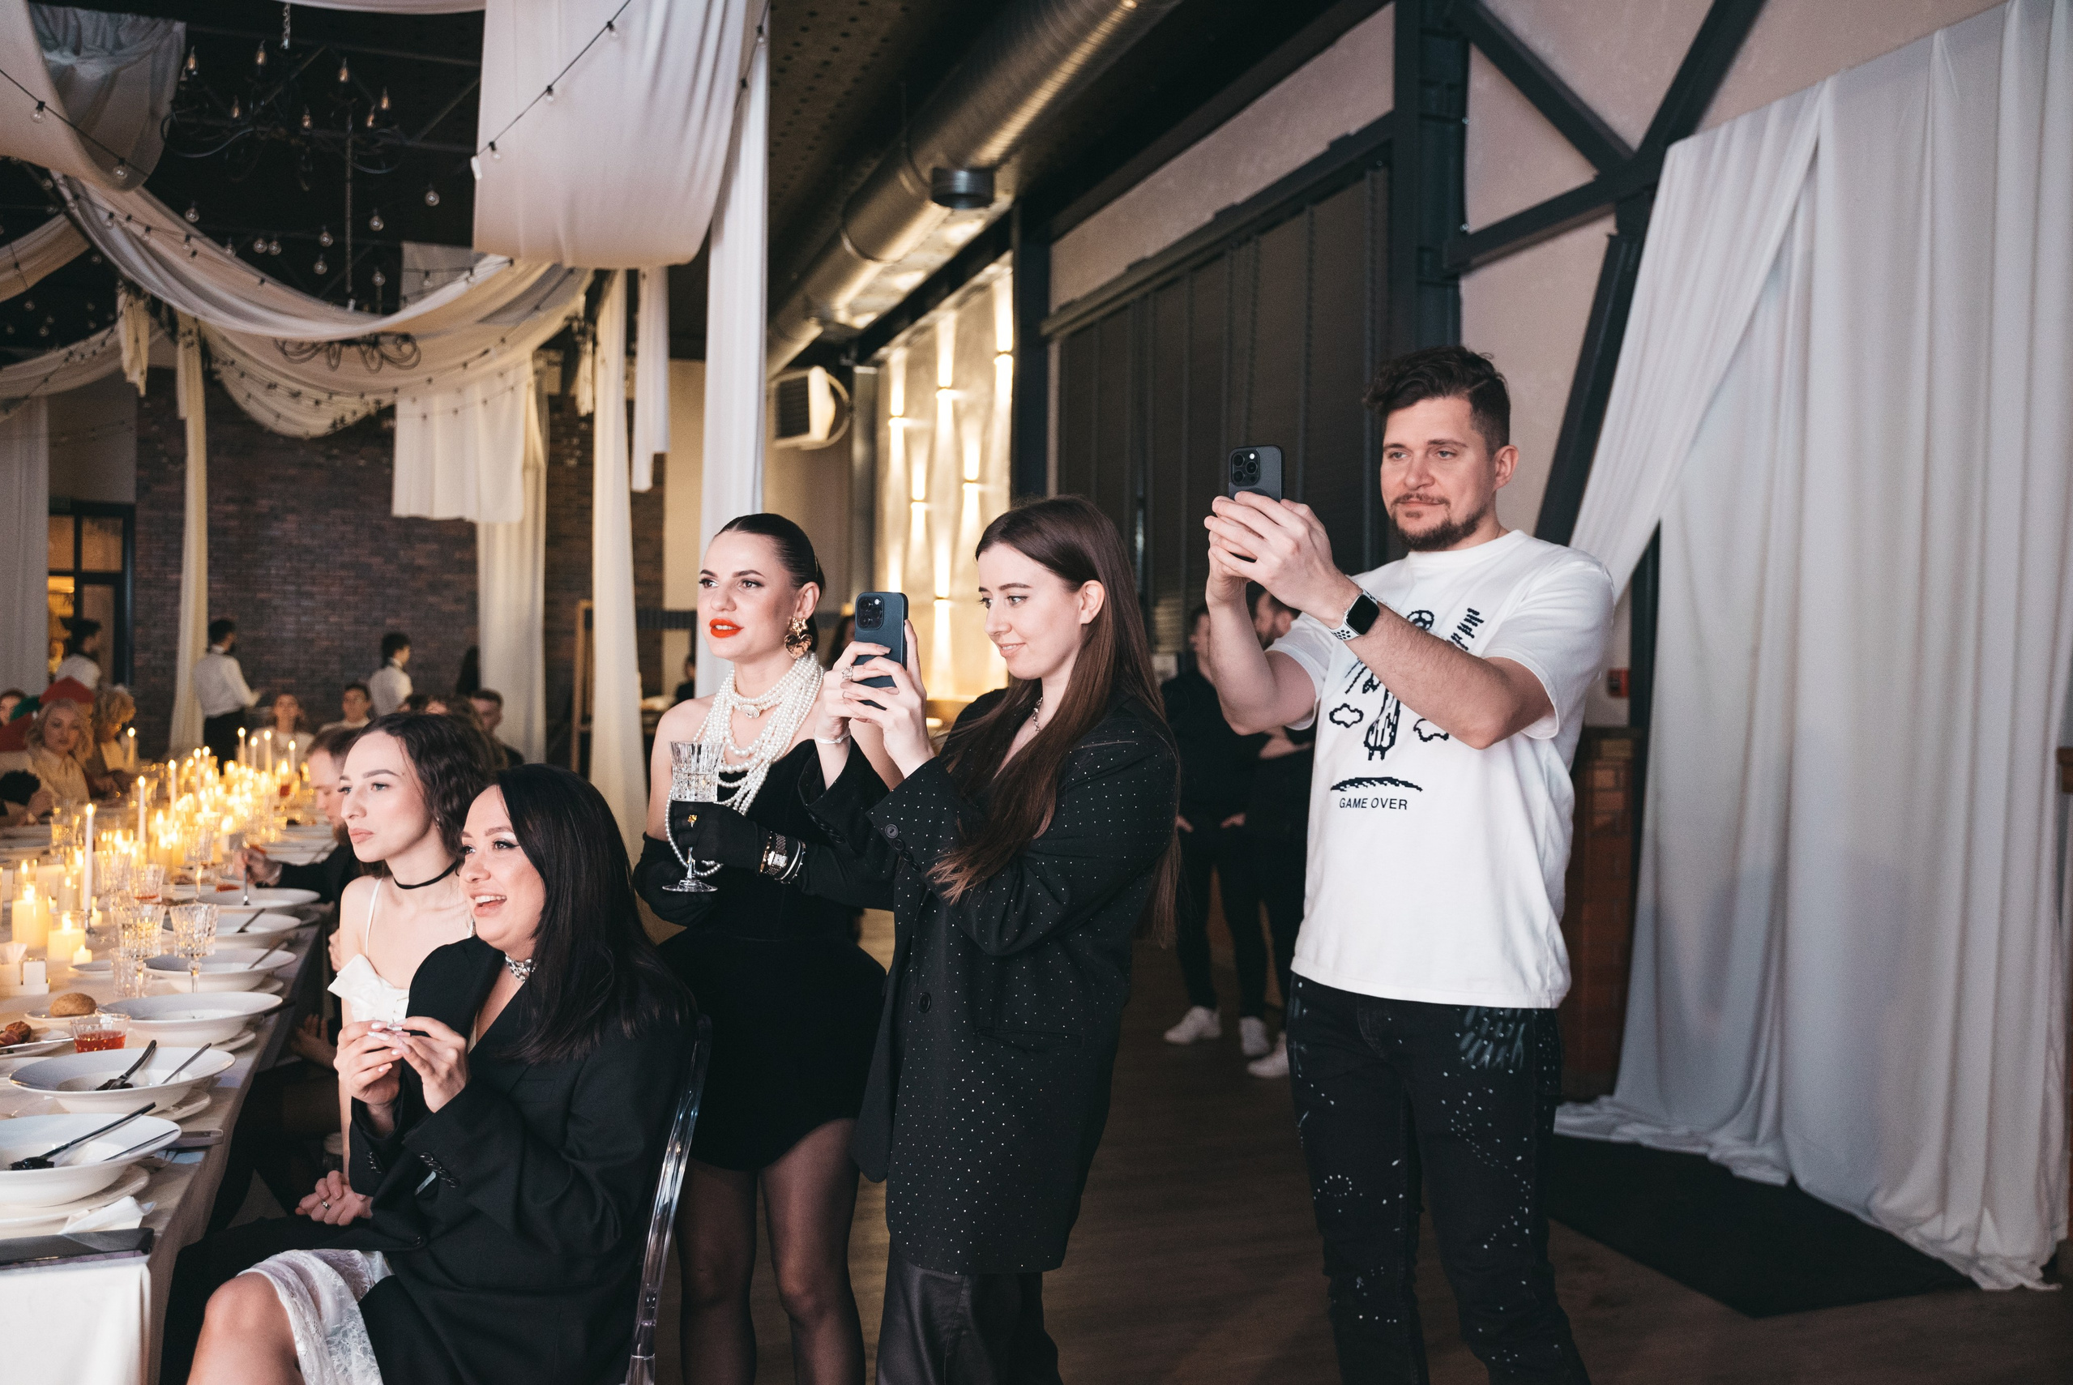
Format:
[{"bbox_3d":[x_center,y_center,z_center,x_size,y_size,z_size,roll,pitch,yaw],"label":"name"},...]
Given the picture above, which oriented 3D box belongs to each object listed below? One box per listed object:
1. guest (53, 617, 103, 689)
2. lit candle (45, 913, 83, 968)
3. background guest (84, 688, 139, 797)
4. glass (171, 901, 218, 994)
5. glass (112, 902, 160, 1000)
[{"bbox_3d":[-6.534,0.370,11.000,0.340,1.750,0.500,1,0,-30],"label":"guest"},{"bbox_3d":[-2.275,0.573,3.780,0.078,0.110,0.078,1,1,0],"label":"lit candle"},{"bbox_3d":[-4.850,0.640,8.700,0.700,1.310,0.520,1,1,6],"label":"background guest"},{"bbox_3d":[-1.575,0.503,3.020,0.081,0.212,0.081,1,0,0],"label":"glass"},{"bbox_3d":[-1.889,0.545,3.400,0.082,0.205,0.082,1,1,0],"label":"glass"}]

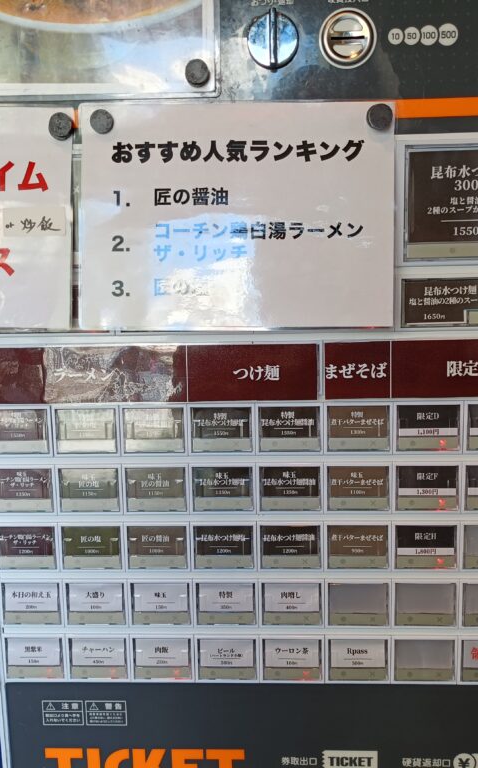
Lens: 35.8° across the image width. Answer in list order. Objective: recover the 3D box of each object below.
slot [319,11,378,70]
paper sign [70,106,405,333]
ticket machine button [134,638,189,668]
[{"bbox_3d":[0.103,-0.325,0.695,0.053,0.053,0.014,-1,9,3],"label":"slot"},{"bbox_3d":[-0.003,-0.162,0.714,0.303,0.216,0.005,0,4,2],"label":"paper sign"},{"bbox_3d":[-0.085,0.296,0.811,0.063,0.037,0.010,-1,9,3],"label":"ticket machine button"}]

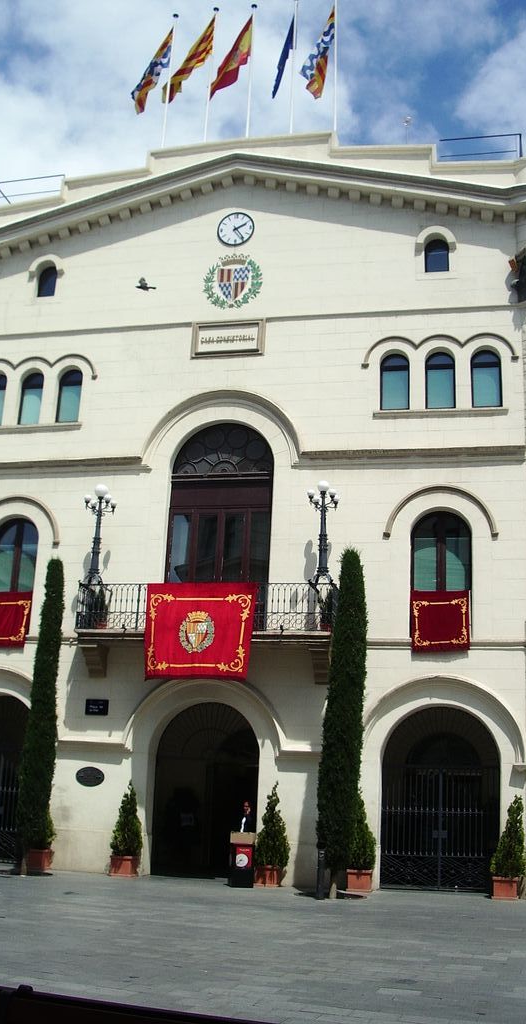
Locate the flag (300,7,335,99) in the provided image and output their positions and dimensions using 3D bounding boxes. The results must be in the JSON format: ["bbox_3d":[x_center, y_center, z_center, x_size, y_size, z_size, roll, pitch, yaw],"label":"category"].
[{"bbox_3d":[1.435,-12.452,28.092,1.050,2.622,0.450,-1,-15,13],"label":"flag"}]

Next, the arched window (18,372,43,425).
[{"bbox_3d":[-6.437,-3.129,28.666,0.759,1.519,0.203,-1,-17,13],"label":"arched window"}]

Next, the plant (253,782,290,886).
[{"bbox_3d":[0.195,7.150,23.013,0.820,2.200,0.800,-1,-17,14],"label":"plant"}]

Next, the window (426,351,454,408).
[{"bbox_3d":[4.492,-3.315,26.203,0.759,1.519,0.203,-1,-17,13],"label":"window"}]

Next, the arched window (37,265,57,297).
[{"bbox_3d":[-5.596,-5.997,26.954,0.505,0.868,0.200,-1,-13,13],"label":"arched window"}]

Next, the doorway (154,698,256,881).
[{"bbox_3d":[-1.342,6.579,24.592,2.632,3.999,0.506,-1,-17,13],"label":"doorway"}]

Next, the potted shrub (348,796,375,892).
[{"bbox_3d":[2.022,6.840,21.629,0.701,2.059,0.680,-1,-13,13],"label":"potted shrub"}]

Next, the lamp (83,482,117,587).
[{"bbox_3d":[-3.828,0.532,23.964,0.821,2.485,0.780,-1,-15,13],"label":"lamp"}]

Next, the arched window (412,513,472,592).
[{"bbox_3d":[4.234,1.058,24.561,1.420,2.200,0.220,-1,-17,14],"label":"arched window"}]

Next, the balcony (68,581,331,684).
[{"bbox_3d":[-1.350,2.958,24.902,6.480,2.329,1.063,-1,-17,13],"label":"balcony"}]

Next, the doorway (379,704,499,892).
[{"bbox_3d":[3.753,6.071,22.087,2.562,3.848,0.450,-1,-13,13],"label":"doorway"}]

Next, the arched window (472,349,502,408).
[{"bbox_3d":[5.181,-3.098,23.971,0.695,1.414,0.220,-1,-15,13],"label":"arched window"}]

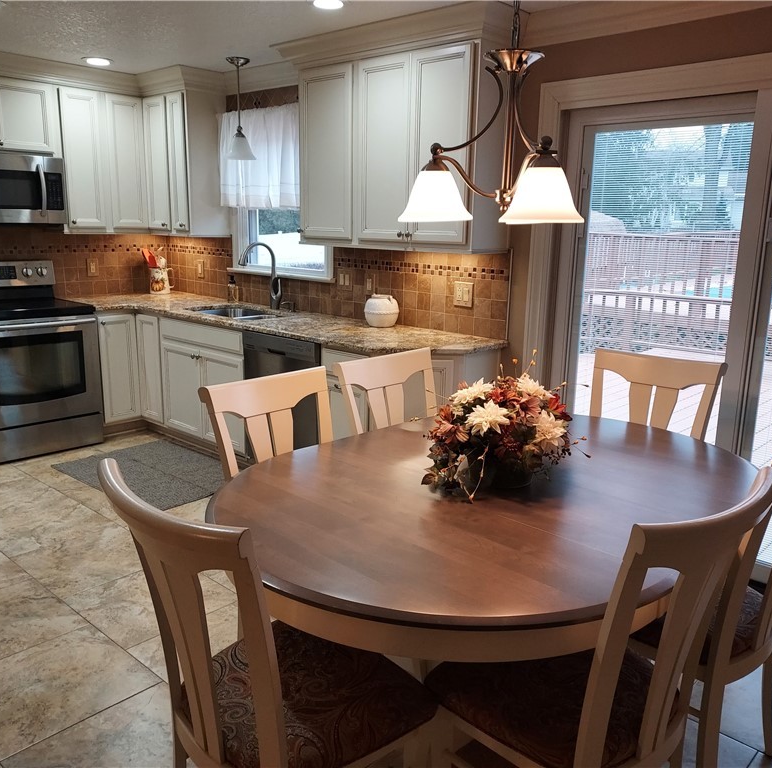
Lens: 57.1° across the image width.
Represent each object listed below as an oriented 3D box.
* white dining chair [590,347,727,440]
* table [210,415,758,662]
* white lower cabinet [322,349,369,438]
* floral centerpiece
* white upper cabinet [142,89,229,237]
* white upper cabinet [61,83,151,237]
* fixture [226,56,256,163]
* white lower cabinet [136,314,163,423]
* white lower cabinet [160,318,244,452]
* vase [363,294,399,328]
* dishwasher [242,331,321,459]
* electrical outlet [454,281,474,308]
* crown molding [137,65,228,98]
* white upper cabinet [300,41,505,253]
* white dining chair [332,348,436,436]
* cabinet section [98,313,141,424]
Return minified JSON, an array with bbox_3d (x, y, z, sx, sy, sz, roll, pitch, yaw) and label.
[{"bbox_3d":[0.919,0.421,2.701,0.492,1.005,0.553,10,15,32],"label":"white dining chair"},{"bbox_3d":[0.353,0.650,2.204,1.800,0.762,1.230,-10,17,-41],"label":"table"},{"bbox_3d":[-0.016,0.183,3.889,0.355,0.850,0.628,12,17,40],"label":"white lower cabinet"},{"bbox_3d":[0.333,0.131,2.066,0.440,0.310,0.400,2,13,0],"label":"floral centerpiece"},{"bbox_3d":[-1.391,-1.512,4.978,0.527,0.920,0.337,12,17,40],"label":"white upper cabinet"},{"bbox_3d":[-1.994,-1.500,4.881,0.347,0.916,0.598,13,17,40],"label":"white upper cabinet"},{"bbox_3d":[-0.878,-1.639,4.258,0.179,0.560,0.179,1,13,0],"label":"fixture"},{"bbox_3d":[-1.388,-0.150,5.001,0.280,0.766,0.638,13,17,40],"label":"white lower cabinet"},{"bbox_3d":[-0.956,-0.029,4.689,0.892,0.840,0.628,12,17,40],"label":"white lower cabinet"},{"bbox_3d":[-0.031,-0.409,3.987,0.194,0.176,0.194,1,13,0],"label":"vase"},{"bbox_3d":[-0.389,0.119,4.205,0.610,0.855,0.635,12,17,40],"label":"dishwasher"},{"bbox_3d":[0.413,-0.474,3.791,0.118,0.124,0.012,12,17,40],"label":"electrical outlet"},{"bbox_3d":[-1.368,-1.991,4.767,0.598,0.128,0.422,13,17,40],"label":"crown molding"},{"bbox_3d":[0.069,-1.173,3.666,1.188,0.916,0.347,13,17,40],"label":"white upper cabinet"},{"bbox_3d":[0.172,0.422,2.651,0.570,1.000,0.525,12,17,40],"label":"white dining chair"},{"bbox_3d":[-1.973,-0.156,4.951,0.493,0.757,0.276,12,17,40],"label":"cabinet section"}]

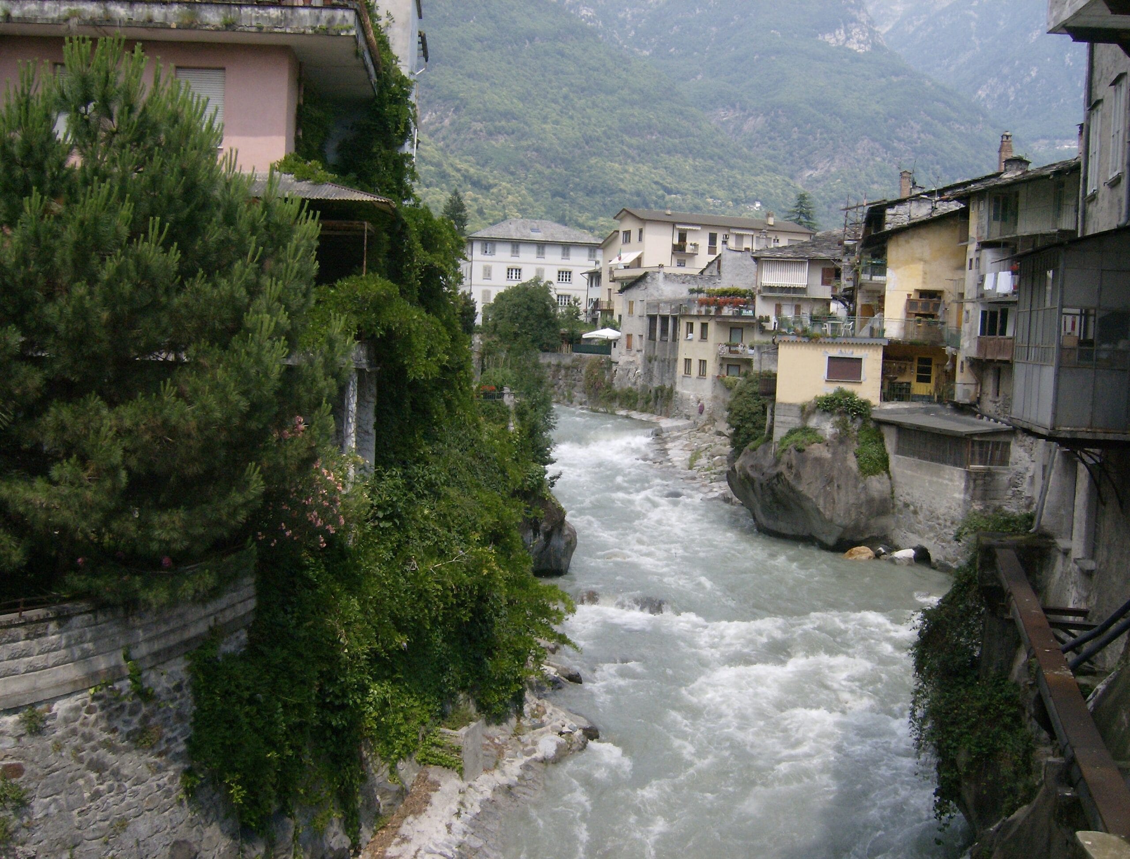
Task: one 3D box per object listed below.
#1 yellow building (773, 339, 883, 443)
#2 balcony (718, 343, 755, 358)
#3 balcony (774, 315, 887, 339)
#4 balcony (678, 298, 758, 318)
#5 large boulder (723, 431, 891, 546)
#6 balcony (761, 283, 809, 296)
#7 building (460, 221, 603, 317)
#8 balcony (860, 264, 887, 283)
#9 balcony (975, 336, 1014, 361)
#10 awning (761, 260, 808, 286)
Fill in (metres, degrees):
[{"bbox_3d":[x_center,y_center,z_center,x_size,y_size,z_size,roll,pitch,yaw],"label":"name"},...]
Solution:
[{"bbox_3d":[13.656,-2.098,61.001,5.400,5.000,6.000,3,5,11],"label":"yellow building"},{"bbox_3d":[13.848,-6.410,95.258,2.900,1.100,1.100,2,5,3],"label":"balcony"},{"bbox_3d":[13.507,-5.188,60.335,5.500,1.100,5.000,3,5,11],"label":"balcony"},{"bbox_3d":[12.447,-9.760,95.979,6.300,1.400,2.500,3,5,10],"label":"balcony"},{"bbox_3d":[12.222,2.908,58.925,7.500,5.500,6.500,3,5,12],"label":"large boulder"},{"bbox_3d":[14.999,-9.562,80.431,3.200,1.000,1.100,2,5,3],"label":"balcony"},{"bbox_3d":[-4.443,-22.066,165.750,19.800,14.700,13.500,1,5,-14],"label":"building"},{"bbox_3d":[18.027,-9.055,68.421,2.000,1.100,1.100,3,5,5],"label":"balcony"},{"bbox_3d":[19.116,-3.565,51.825,0.900,1.050,3.600,2,5,-5],"label":"balcony"},{"bbox_3d":[14.982,-10.633,80.339,3.000,1.800,1.000,2,5,3],"label":"awning"}]

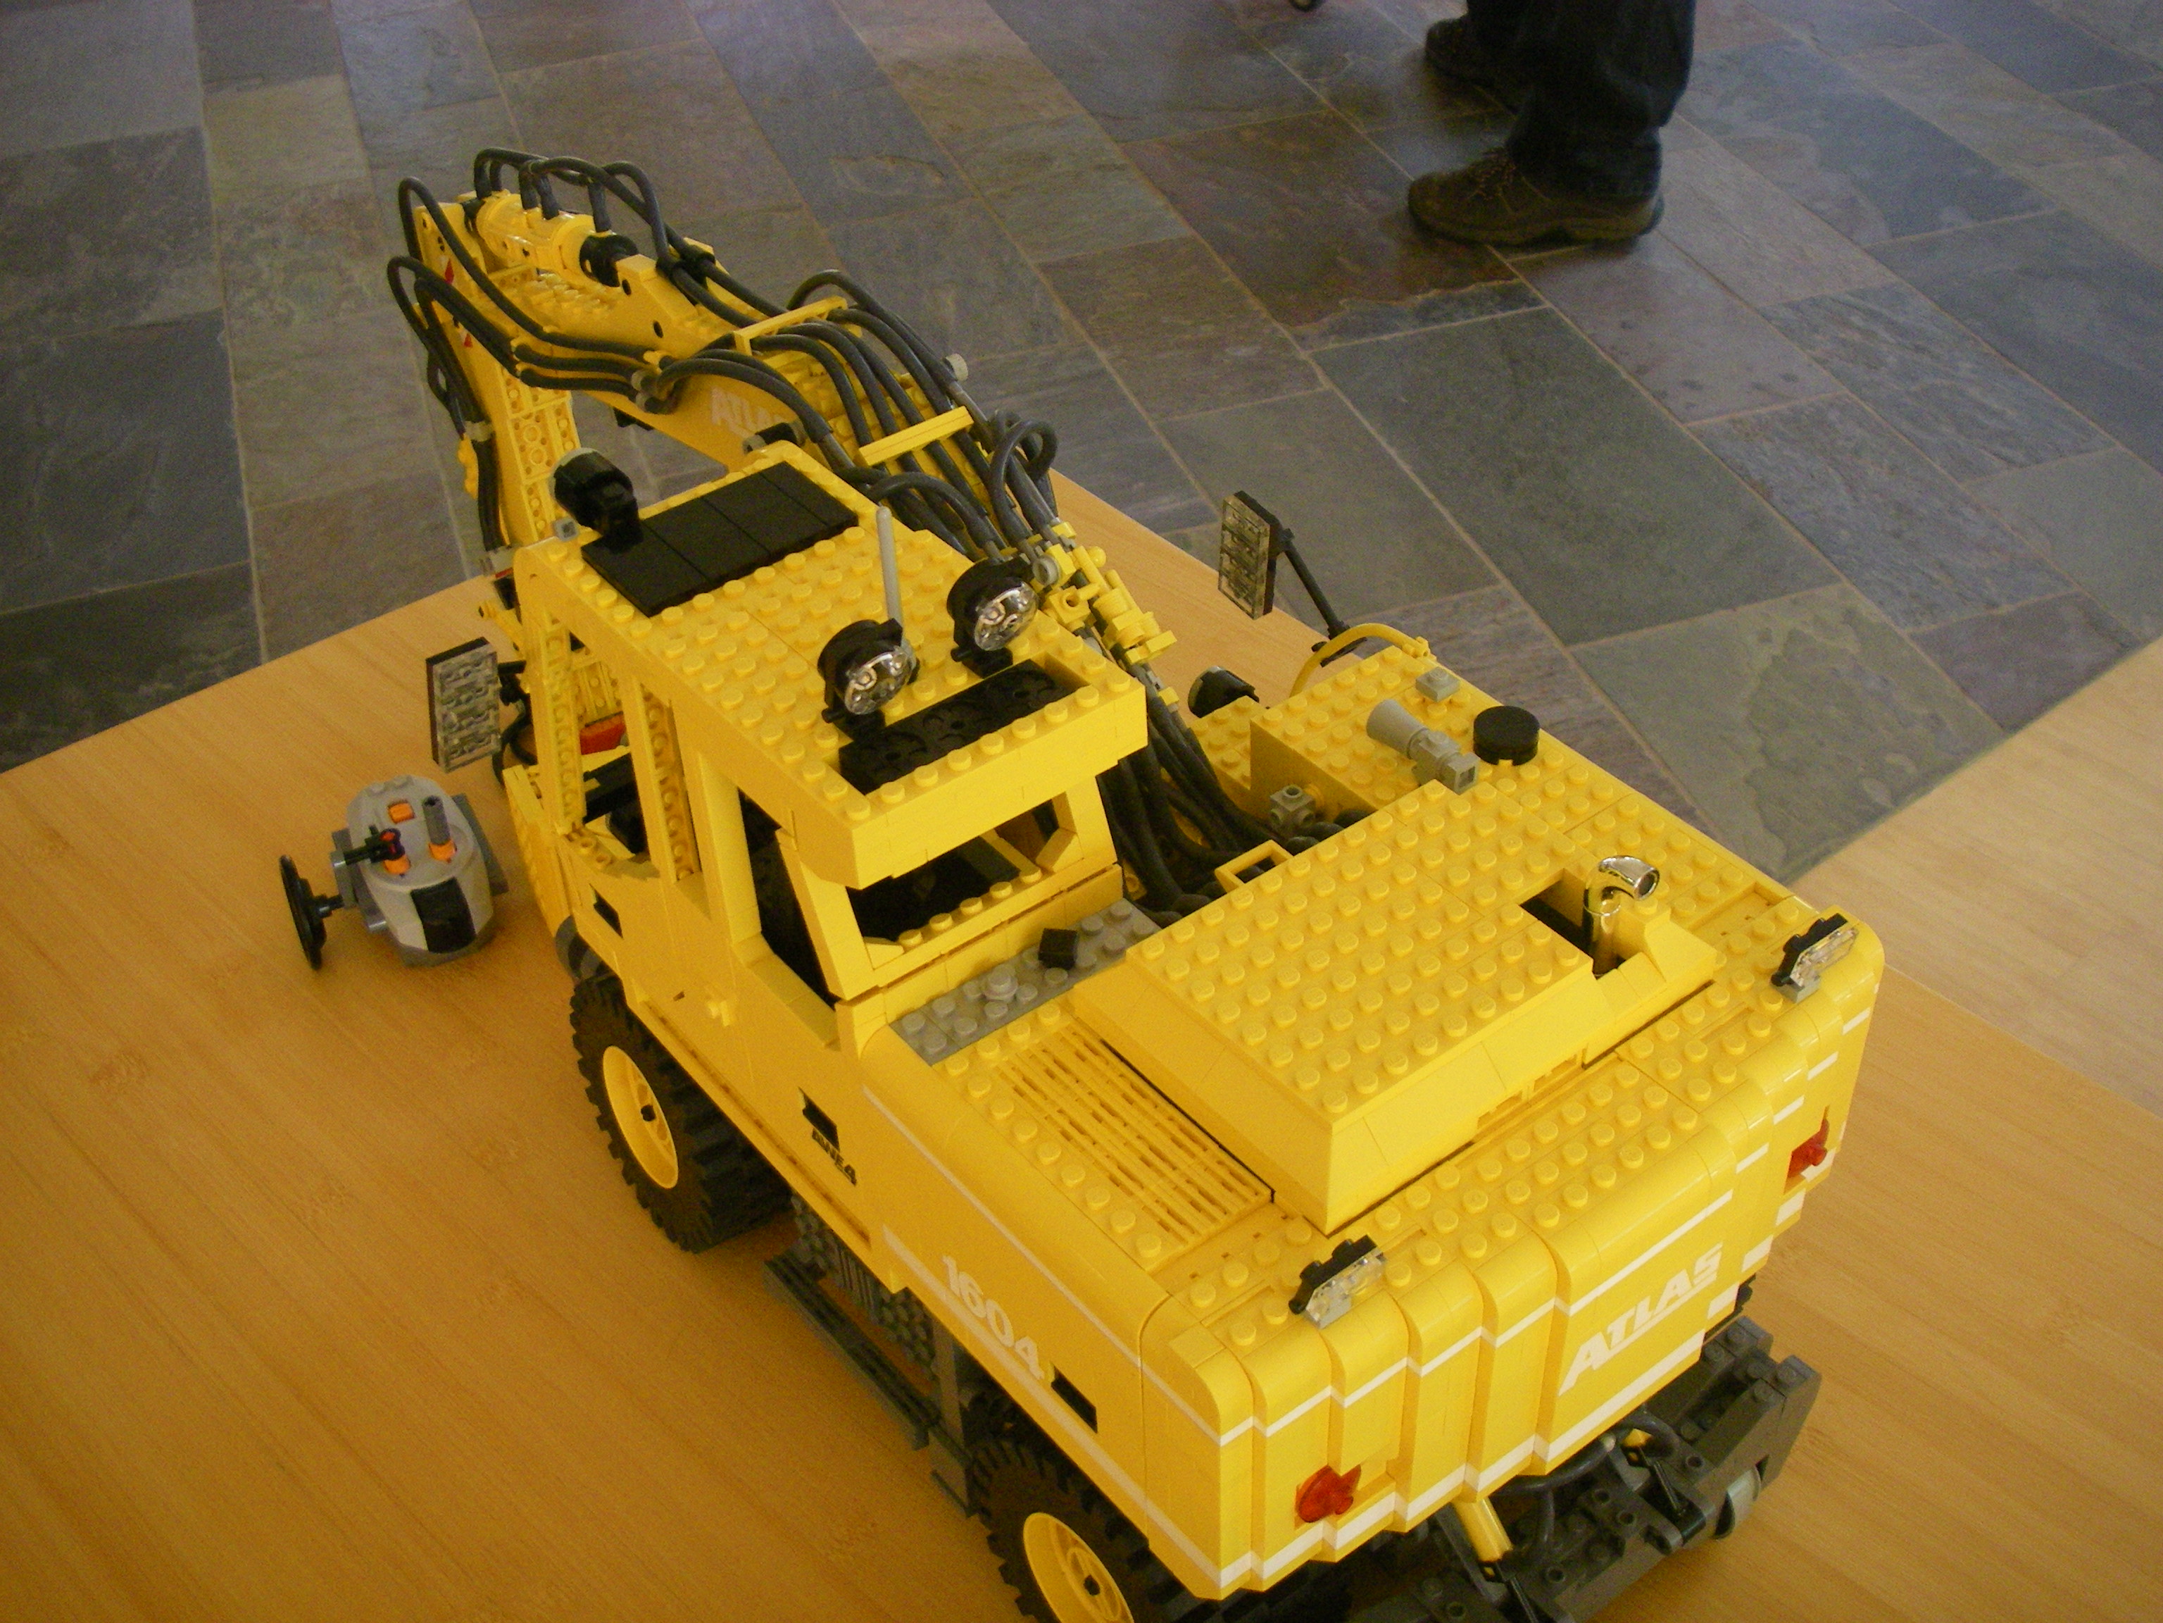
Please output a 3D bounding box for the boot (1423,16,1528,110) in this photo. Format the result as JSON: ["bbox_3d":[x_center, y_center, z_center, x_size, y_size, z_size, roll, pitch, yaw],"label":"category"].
[{"bbox_3d":[0.597,-1.057,3.228,0.110,0.135,0.297,-30,46,-28],"label":"boot"}]

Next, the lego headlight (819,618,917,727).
[{"bbox_3d":[-0.043,-0.027,0.471,0.019,0.022,0.013,-28,45,-26],"label":"lego headlight"}]

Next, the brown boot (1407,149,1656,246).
[{"bbox_3d":[0.552,-0.775,2.888,0.297,0.135,0.110,2,40,7],"label":"brown boot"}]

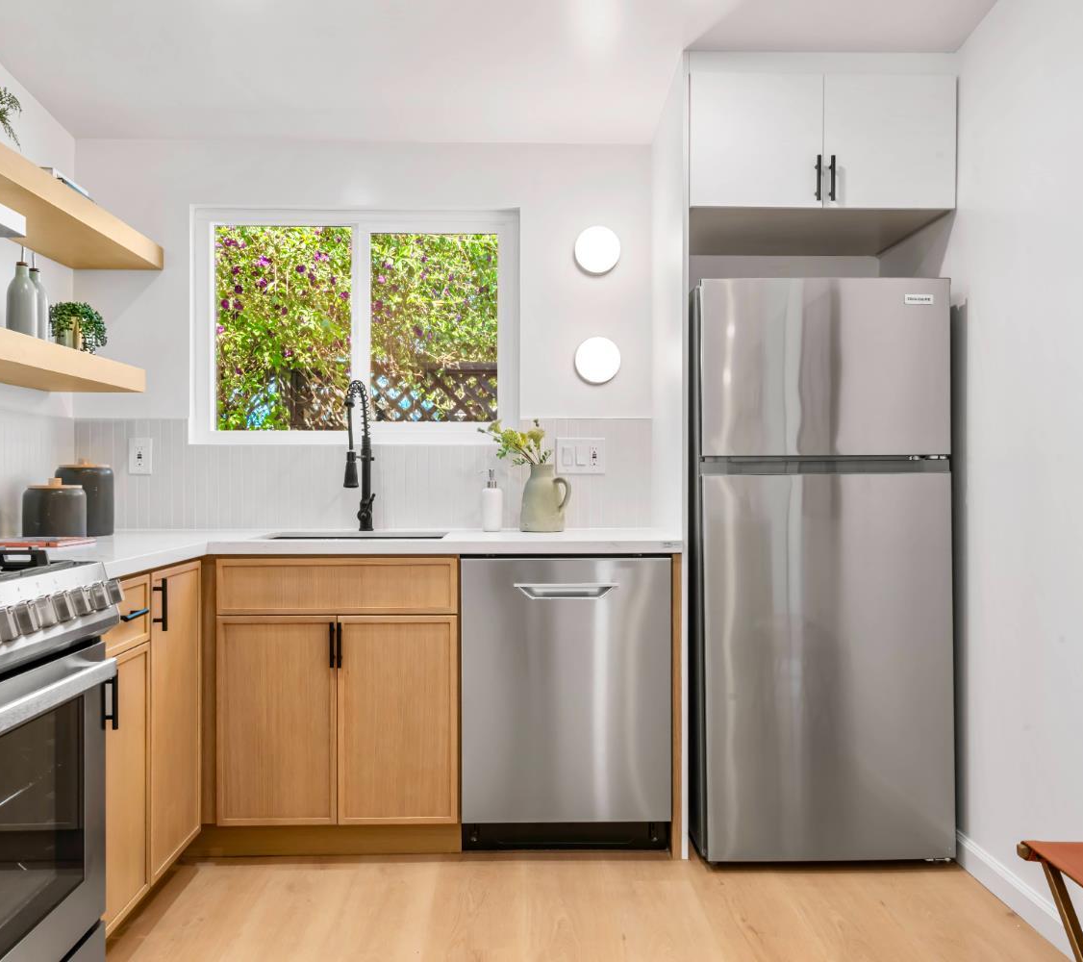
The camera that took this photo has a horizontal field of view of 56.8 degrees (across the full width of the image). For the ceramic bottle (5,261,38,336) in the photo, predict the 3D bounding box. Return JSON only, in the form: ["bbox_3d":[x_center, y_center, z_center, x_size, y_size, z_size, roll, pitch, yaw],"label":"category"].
[{"bbox_3d":[-1.482,-0.505,2.855,0.079,0.238,0.079,0,0,-1],"label":"ceramic bottle"}]

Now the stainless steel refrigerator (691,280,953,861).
[{"bbox_3d":[0.800,0.259,3.157,0.715,1.662,0.665,0,0,-2],"label":"stainless steel refrigerator"}]

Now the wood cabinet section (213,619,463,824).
[{"bbox_3d":[-0.589,0.679,3.137,0.686,0.598,0.580,0,0,-2],"label":"wood cabinet section"}]

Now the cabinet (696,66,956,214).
[{"bbox_3d":[0.804,-0.982,3.196,0.774,0.396,0.632,0,0,-2],"label":"cabinet"}]

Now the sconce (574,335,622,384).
[{"bbox_3d":[0.195,-0.413,3.466,0.156,0.159,0.060,0,0,-2],"label":"sconce"}]

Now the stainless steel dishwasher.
[{"bbox_3d":[0.065,0.652,3.171,0.602,0.875,0.607,0,0,-2],"label":"stainless steel dishwasher"}]

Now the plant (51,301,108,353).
[{"bbox_3d":[-1.437,-0.458,3.104,0.162,0.195,0.162,0,0,-2],"label":"plant"}]

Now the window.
[{"bbox_3d":[-0.640,-0.535,3.479,1.123,0.814,0.075,0,0,-2],"label":"window"}]

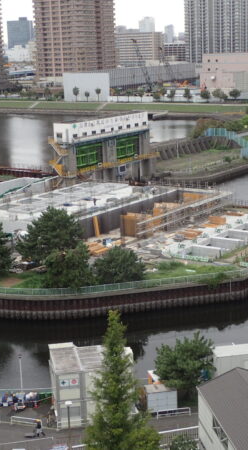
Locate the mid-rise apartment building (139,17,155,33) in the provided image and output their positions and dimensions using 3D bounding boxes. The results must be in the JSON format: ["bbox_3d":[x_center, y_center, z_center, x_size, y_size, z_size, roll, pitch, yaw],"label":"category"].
[{"bbox_3d":[59.776,-485.554,2042.275,32.000,94.000,28.000,6,15,32],"label":"mid-rise apartment building"}]

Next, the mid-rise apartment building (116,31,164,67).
[{"bbox_3d":[14.816,-182.686,850.817,48.000,44.000,20.000,5,14,27],"label":"mid-rise apartment building"}]

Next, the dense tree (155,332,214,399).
[{"bbox_3d":[5.626,13.349,73.580,5.400,6.750,5.400,-2,13,0],"label":"dense tree"}]

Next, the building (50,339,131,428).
[{"bbox_3d":[-2.936,14.082,71.009,6.600,5.300,5.600,-4,13,-9],"label":"building"}]

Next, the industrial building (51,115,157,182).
[{"bbox_3d":[-4.528,-19.796,204.256,7.000,15.400,33.500,7,16,35],"label":"industrial building"}]

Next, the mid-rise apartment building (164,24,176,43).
[{"bbox_3d":[112.386,-452.769,1944.834,20.000,70.000,19.000,6,15,32],"label":"mid-rise apartment building"}]

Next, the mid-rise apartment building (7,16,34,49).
[{"bbox_3d":[-160.340,-279.225,1231.481,33.000,76.000,28.000,-1,13,3],"label":"mid-rise apartment building"}]

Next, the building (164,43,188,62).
[{"bbox_3d":[67.631,-208.821,975.756,34.000,29.500,15.000,5,15,29],"label":"building"}]

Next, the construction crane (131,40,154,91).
[{"bbox_3d":[11.494,-98.056,490.366,15.000,32.300,6.000,-2,13,0],"label":"construction crane"}]

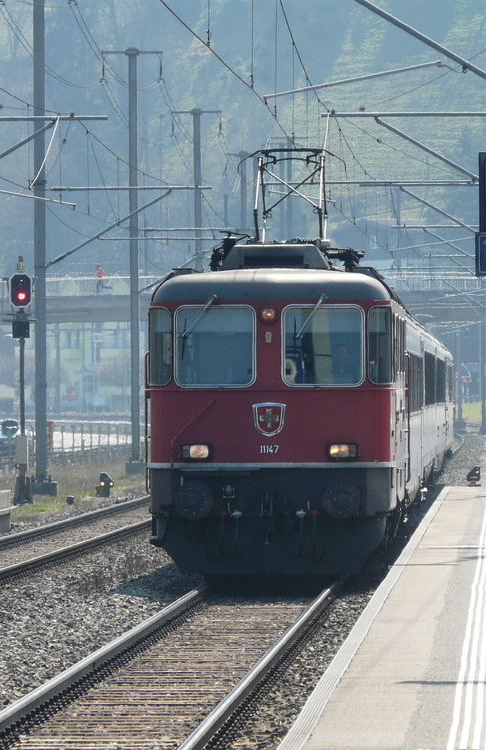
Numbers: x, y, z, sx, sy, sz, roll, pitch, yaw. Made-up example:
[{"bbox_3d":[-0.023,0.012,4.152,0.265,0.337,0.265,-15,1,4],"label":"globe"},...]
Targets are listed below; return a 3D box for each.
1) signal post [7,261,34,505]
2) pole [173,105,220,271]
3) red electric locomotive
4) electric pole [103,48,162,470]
[{"bbox_3d":[-5.109,0.150,187.000,0.620,5.700,0.500,0,0,2],"label":"signal post"},{"bbox_3d":[-1.610,-3.348,296.000,1.800,12.800,0.320,0,0,2],"label":"pole"},{"bbox_3d":[0.540,0.400,103.200,2.980,4.200,14.800,0,0,2],"label":"red electric locomotive"},{"bbox_3d":[-3.344,-3.557,247.000,1.750,12.800,0.320,0,0,2],"label":"electric pole"}]

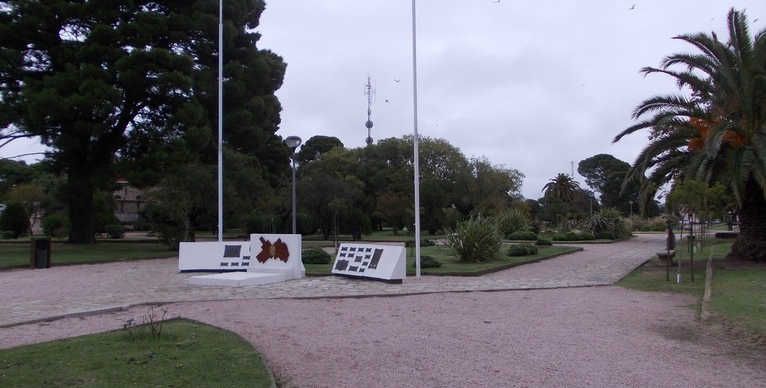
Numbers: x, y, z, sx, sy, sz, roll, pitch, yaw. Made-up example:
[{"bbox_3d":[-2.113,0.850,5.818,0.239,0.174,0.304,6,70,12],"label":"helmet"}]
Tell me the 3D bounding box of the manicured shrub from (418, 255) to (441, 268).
[{"bbox_3d":[1.306,1.941,17.806,0.840,0.329,0.800,-1,-2,4],"label":"manicured shrub"}]

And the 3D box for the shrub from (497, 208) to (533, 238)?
[{"bbox_3d":[8.239,1.846,39.036,2.400,1.987,2.300,-1,-2,12],"label":"shrub"}]

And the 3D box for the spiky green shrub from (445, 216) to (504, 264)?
[{"bbox_3d":[2.915,1.425,20.027,1.850,1.490,1.800,-1,-2,8],"label":"spiky green shrub"}]

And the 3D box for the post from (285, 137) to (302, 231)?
[{"bbox_3d":[-3.186,0.134,22.080,0.560,4.394,0.560,0,-2,-8],"label":"post"}]

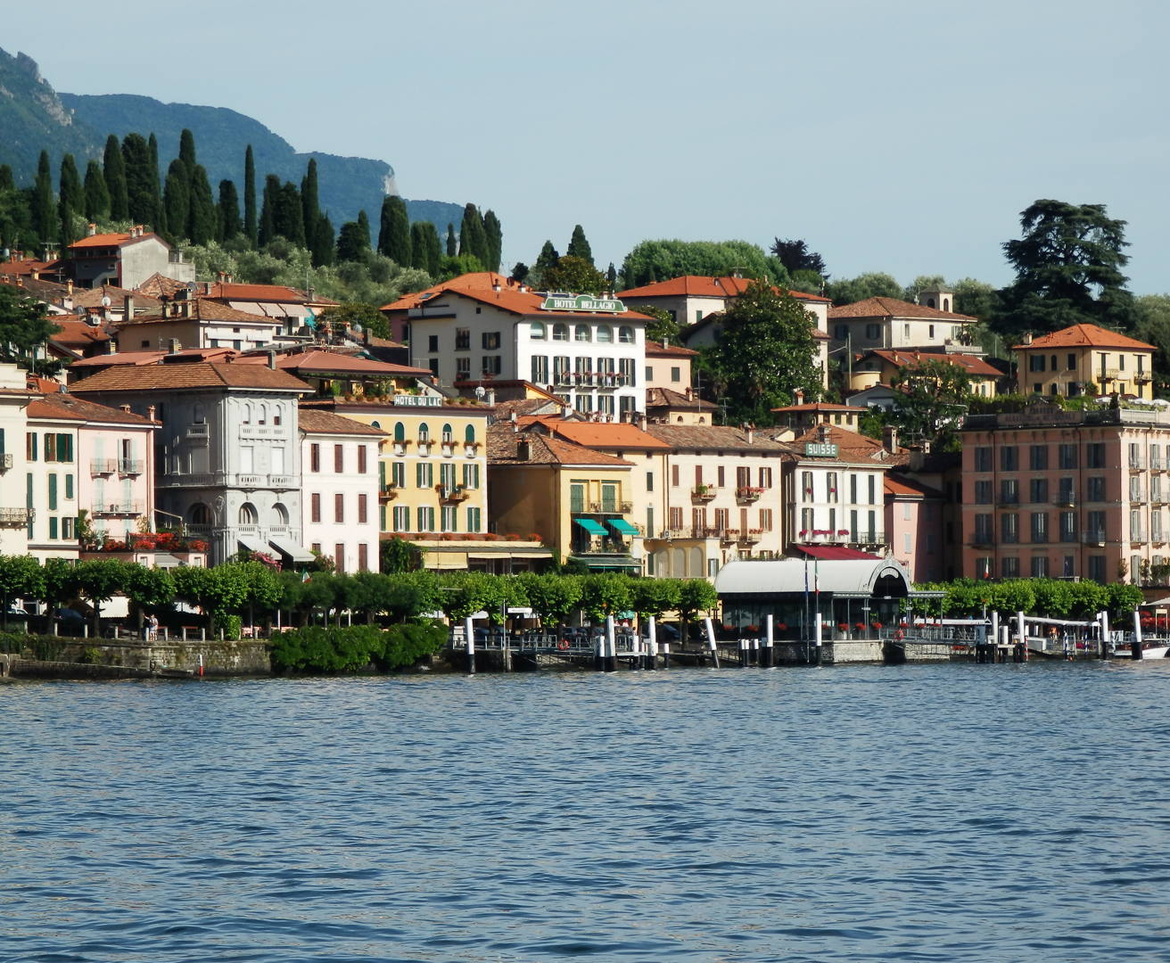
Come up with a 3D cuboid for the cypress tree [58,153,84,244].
[{"bbox_3d":[-63.559,-34.663,775.000,3.224,11.906,3.224,-1,-1,0],"label":"cypress tree"}]

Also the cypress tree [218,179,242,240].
[{"bbox_3d":[-36.590,-27.507,645.000,2.477,7.225,2.477,-1,-1,0],"label":"cypress tree"}]

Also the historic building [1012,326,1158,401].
[{"bbox_3d":[52.583,-12.065,661.819,9.700,8.900,13.300,-2,-2,37],"label":"historic building"}]

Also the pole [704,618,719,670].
[{"bbox_3d":[9.548,12.120,470.000,0.470,3.929,0.470,-8,0,0],"label":"pole"}]

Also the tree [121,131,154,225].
[{"bbox_3d":[-46.034,-29.984,645.000,3.406,11.766,3.406,-1,-1,0],"label":"tree"}]

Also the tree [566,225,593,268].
[{"bbox_3d":[-0.504,-21.978,630.000,2.722,7.763,2.722,-1,-1,0],"label":"tree"}]

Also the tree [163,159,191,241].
[{"bbox_3d":[-43.506,-29.663,668.000,2.886,9.621,2.886,0,-1,0],"label":"tree"}]

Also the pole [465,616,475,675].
[{"bbox_3d":[-7.665,11.061,422.000,0.410,3.971,0.410,-4,-1,0],"label":"pole"}]

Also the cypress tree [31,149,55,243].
[{"bbox_3d":[-55.736,-29.003,645.000,2.580,10.218,2.580,-1,-1,0],"label":"cypress tree"}]

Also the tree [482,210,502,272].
[{"bbox_3d":[-10.186,-25.782,690.000,2.264,8.392,2.264,0,-1,0],"label":"tree"}]

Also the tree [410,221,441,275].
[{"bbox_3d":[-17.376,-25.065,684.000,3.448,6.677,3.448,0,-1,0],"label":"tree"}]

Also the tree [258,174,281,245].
[{"bbox_3d":[-32.513,-27.662,645.000,2.374,7.948,2.374,-1,-1,0],"label":"tree"}]

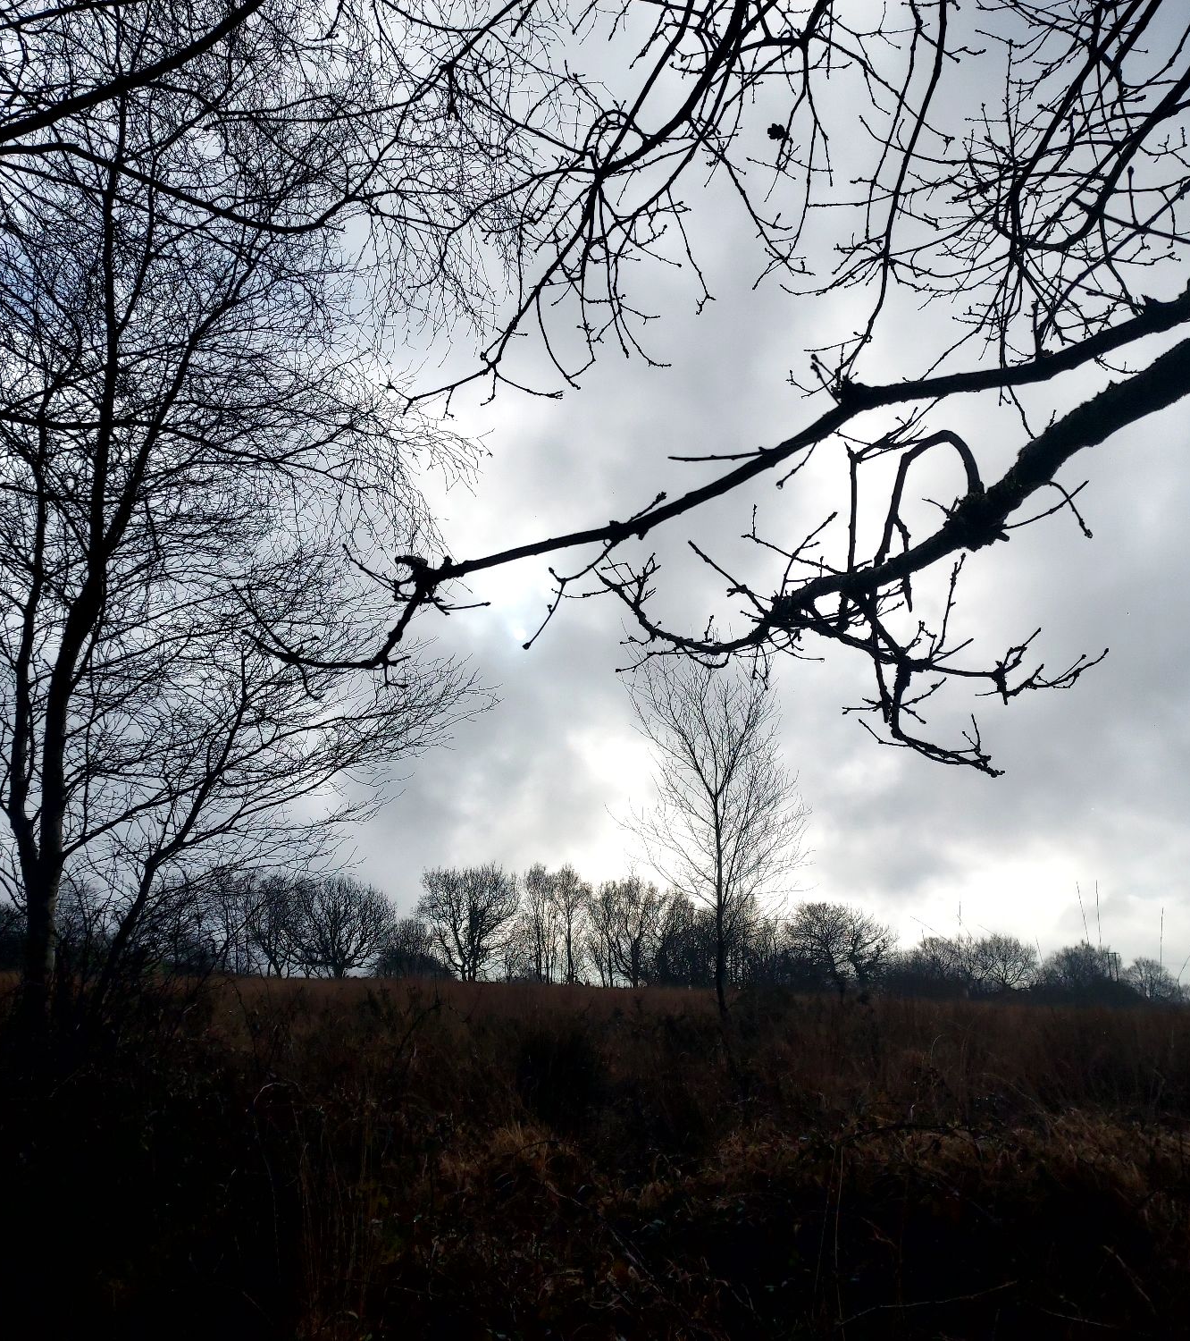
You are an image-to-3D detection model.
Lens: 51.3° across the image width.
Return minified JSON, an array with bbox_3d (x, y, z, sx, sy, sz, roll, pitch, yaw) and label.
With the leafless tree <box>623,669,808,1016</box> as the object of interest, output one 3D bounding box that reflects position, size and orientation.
[{"bbox_3d":[2.190,3.307,22.792,3.160,7.350,3.010,-1,-15,5],"label":"leafless tree"}]

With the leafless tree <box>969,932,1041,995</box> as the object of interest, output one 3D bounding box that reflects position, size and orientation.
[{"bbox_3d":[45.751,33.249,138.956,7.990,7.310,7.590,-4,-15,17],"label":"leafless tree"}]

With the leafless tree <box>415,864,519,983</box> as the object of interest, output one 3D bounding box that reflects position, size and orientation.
[{"bbox_3d":[-9.717,19.563,95.658,7.980,9.190,7.580,2,-15,-5],"label":"leafless tree"}]

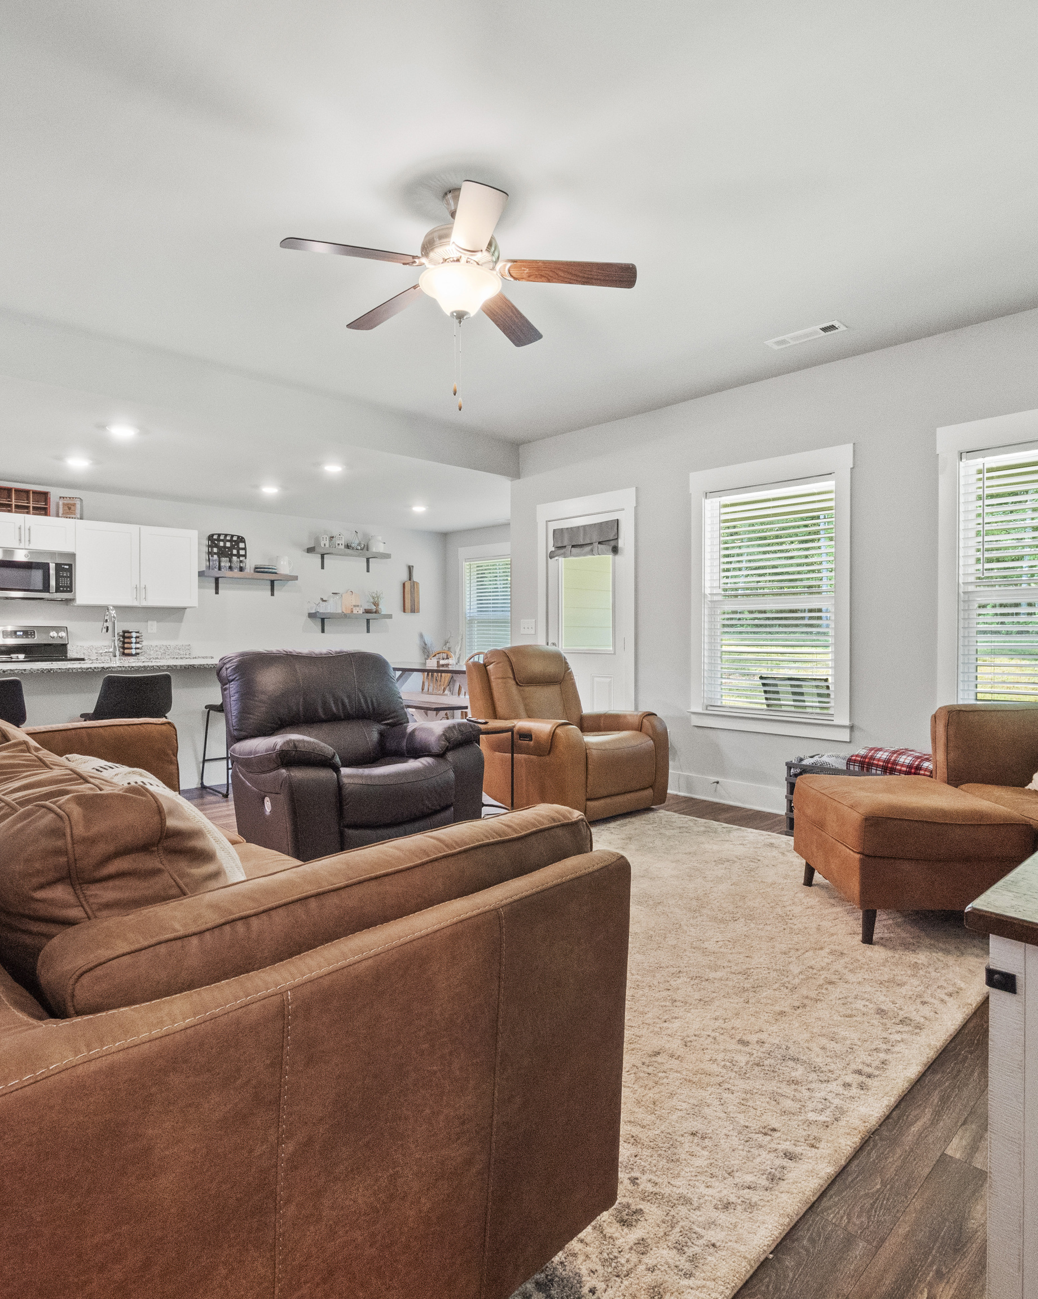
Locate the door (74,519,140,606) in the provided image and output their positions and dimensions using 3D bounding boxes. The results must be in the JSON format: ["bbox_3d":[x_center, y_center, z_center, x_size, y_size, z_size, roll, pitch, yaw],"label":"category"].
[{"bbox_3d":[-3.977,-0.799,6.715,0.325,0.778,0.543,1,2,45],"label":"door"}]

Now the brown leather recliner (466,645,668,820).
[{"bbox_3d":[0.307,0.490,4.705,0.880,1.030,1.100,-1,2,-36],"label":"brown leather recliner"}]

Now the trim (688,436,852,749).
[{"bbox_3d":[1.524,-0.327,4.370,1.062,1.699,0.060,1,2,45],"label":"trim"}]

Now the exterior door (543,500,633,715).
[{"bbox_3d":[0.520,-0.040,5.539,0.080,2.080,0.900,-2,2,-44],"label":"exterior door"}]

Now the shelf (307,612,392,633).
[{"bbox_3d":[-2.023,-0.308,8.515,1.040,0.240,0.200,-2,2,-44],"label":"shelf"}]

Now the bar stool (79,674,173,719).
[{"bbox_3d":[-2.531,0.588,4.530,0.490,0.865,0.455,1,2,45],"label":"bar stool"}]

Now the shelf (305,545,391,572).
[{"bbox_3d":[-2.030,-1.063,8.488,1.040,0.250,0.200,-2,2,-44],"label":"shelf"}]

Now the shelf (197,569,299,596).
[{"bbox_3d":[-2.989,-0.720,7.779,0.230,0.236,1.046,1,2,45],"label":"shelf"}]

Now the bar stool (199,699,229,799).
[{"bbox_3d":[-1.979,0.574,5.069,0.440,0.880,0.490,-2,2,-44],"label":"bar stool"}]

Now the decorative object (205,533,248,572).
[{"bbox_3d":[-3.086,-1.025,7.465,0.410,0.420,0.100,-2,2,-44],"label":"decorative object"}]

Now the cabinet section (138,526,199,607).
[{"bbox_3d":[-3.561,-0.807,7.057,0.543,0.766,0.320,-1,2,-44],"label":"cabinet section"}]

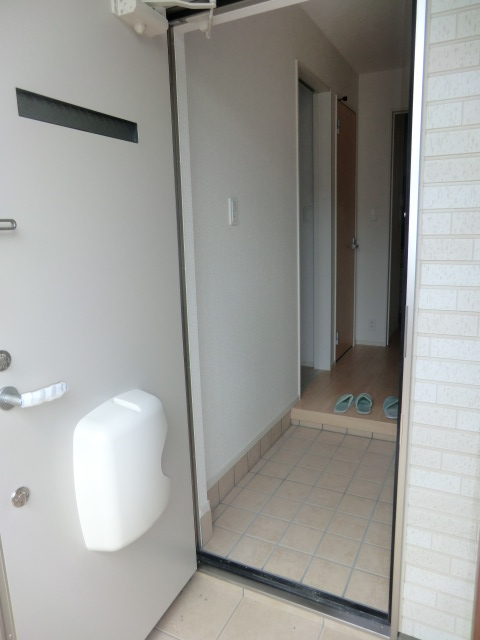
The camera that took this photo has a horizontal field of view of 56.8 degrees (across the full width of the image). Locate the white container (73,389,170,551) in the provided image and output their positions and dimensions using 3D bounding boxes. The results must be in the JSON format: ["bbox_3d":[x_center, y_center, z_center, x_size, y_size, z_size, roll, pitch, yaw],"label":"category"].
[{"bbox_3d":[-0.294,0.395,1.174,0.114,0.358,0.265,3,12,26],"label":"white container"}]

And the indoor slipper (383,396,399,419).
[{"bbox_3d":[0.933,0.524,2.715,0.097,0.063,0.265,2,11,21],"label":"indoor slipper"}]

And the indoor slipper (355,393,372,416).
[{"bbox_3d":[0.784,0.514,2.803,0.097,0.063,0.265,1,11,19],"label":"indoor slipper"}]

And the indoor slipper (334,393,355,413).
[{"bbox_3d":[0.679,0.514,2.830,0.097,0.063,0.265,4,12,29],"label":"indoor slipper"}]

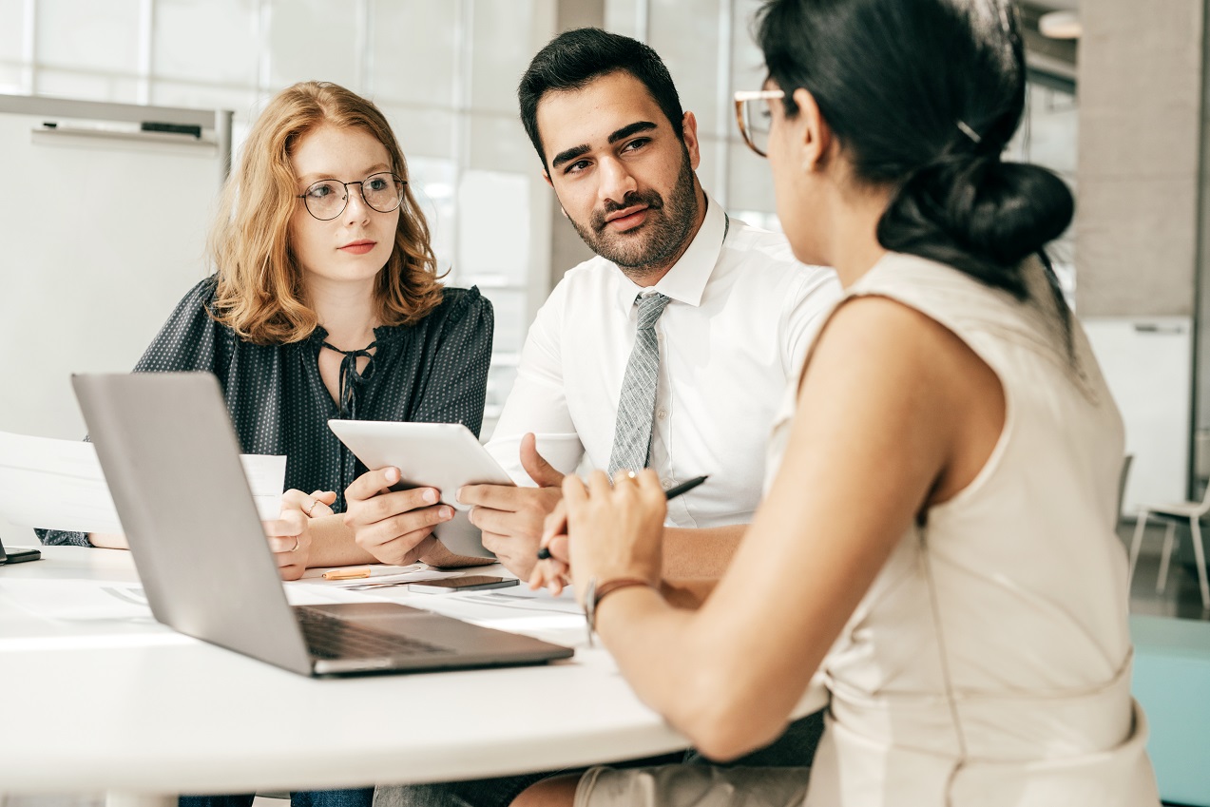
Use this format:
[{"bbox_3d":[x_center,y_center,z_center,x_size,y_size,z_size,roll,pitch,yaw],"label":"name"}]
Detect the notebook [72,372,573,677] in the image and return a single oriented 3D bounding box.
[{"bbox_3d":[-0.224,0.083,1.290,0.287,0.205,0.304,2,0,-35],"label":"notebook"}]

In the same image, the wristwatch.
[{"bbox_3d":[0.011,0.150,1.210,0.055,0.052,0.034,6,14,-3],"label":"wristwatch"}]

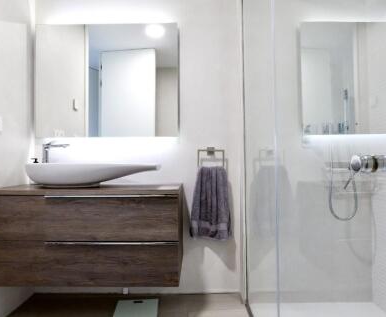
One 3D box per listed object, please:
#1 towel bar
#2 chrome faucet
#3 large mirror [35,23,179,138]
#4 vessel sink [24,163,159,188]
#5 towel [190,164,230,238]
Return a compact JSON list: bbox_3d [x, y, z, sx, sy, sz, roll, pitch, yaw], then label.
[{"bbox_3d":[0.127,-0.003,1.824,0.183,0.143,0.070,0,-1,1],"label":"towel bar"},{"bbox_3d":[-0.862,-0.034,1.658,0.180,0.135,0.045,-1,-1,16],"label":"chrome faucet"},{"bbox_3d":[-0.597,-0.542,1.853,0.991,0.786,0.035,0,-1,1],"label":"large mirror"},{"bbox_3d":[-0.626,0.105,1.657,0.827,0.142,0.375,0,-1,1],"label":"vessel sink"},{"bbox_3d":[0.124,0.301,1.788,0.264,0.492,0.105,0,-1,1],"label":"towel"}]

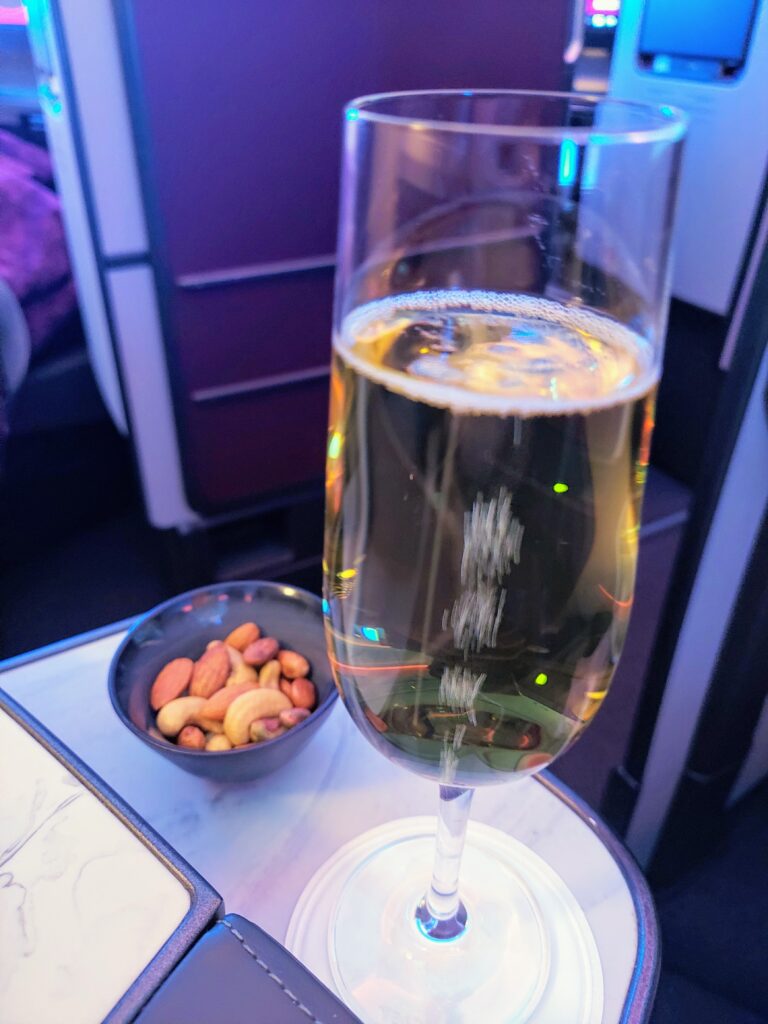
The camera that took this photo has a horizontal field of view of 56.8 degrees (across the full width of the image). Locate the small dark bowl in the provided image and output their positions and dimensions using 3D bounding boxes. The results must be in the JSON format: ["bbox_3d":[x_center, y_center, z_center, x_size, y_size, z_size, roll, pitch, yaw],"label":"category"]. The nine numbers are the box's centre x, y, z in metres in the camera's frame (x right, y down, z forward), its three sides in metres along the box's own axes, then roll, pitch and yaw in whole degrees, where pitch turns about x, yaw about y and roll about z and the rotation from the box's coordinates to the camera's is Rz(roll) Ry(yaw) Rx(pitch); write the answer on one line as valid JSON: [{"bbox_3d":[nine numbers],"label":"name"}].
[{"bbox_3d":[-0.054,0.069,0.265,0.084,0.043,0.084,0,34,0],"label":"small dark bowl"}]

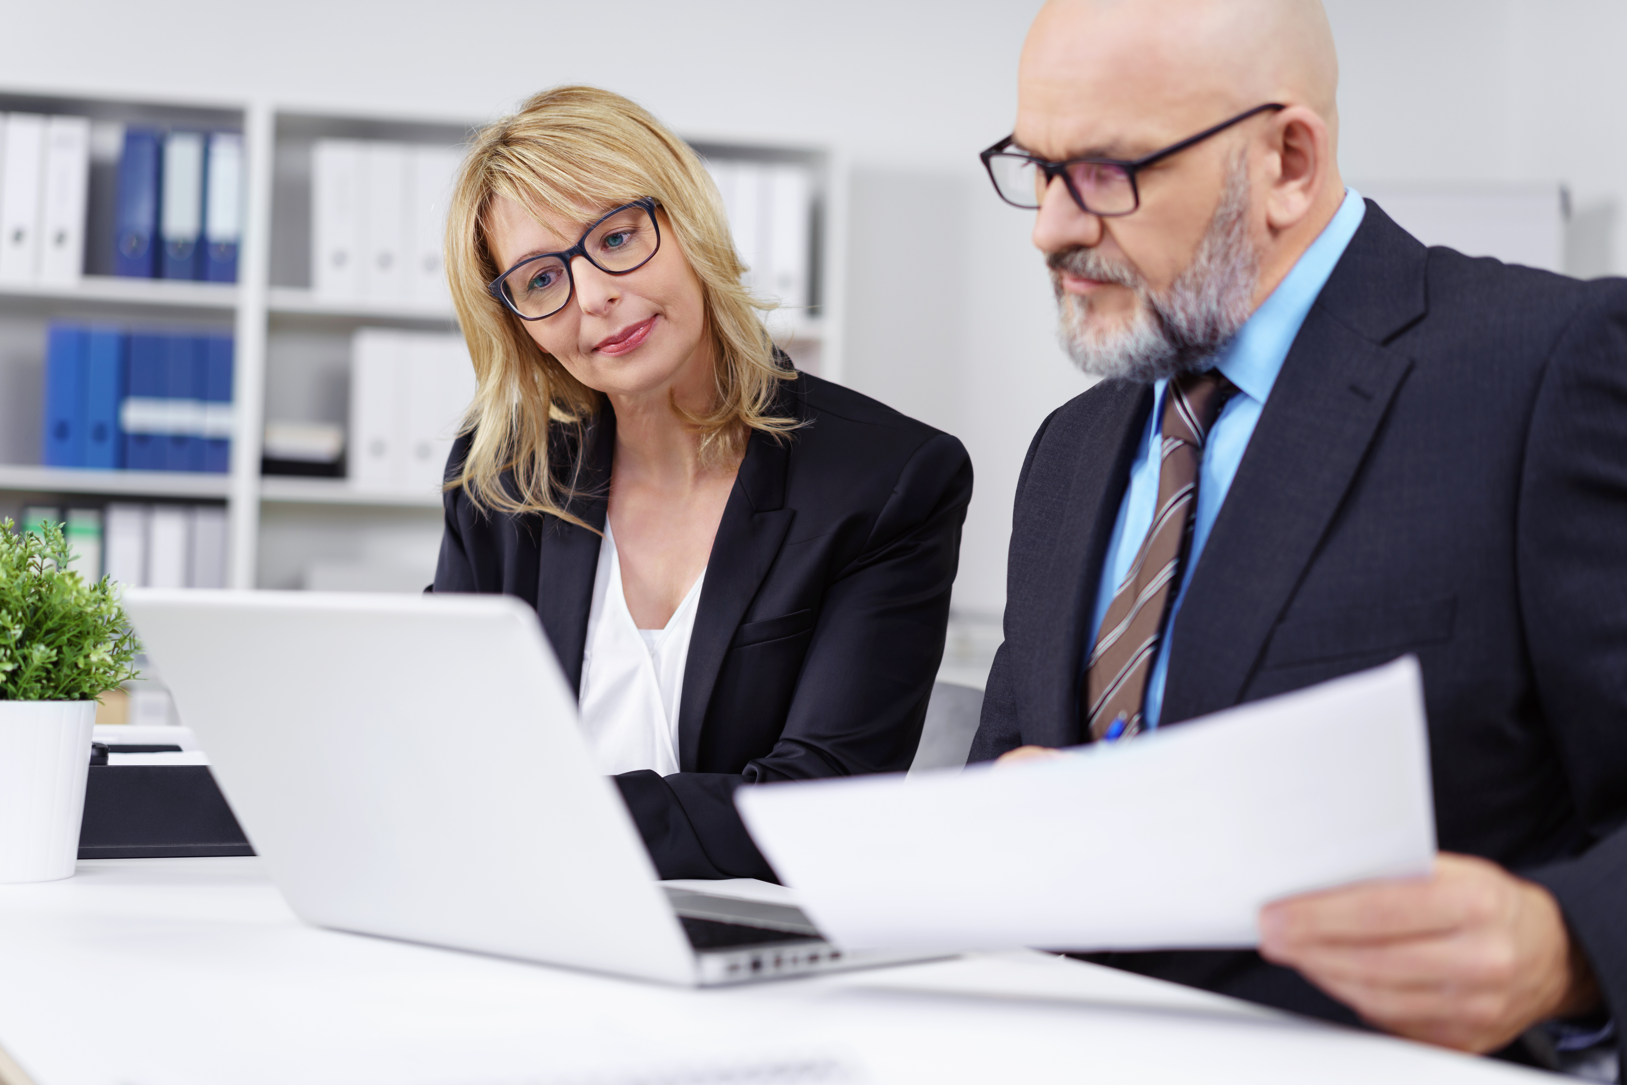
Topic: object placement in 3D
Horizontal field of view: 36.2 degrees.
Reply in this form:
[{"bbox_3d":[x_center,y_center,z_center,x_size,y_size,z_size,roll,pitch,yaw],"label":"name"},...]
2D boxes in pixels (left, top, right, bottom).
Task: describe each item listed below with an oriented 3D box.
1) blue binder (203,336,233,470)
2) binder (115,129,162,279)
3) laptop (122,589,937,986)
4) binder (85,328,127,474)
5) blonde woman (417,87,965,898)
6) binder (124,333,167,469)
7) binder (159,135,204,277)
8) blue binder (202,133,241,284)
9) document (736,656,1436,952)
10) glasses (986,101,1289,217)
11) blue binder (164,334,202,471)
[{"bbox_3d":[-1.257,-0.284,5.301,0.078,0.300,0.280,2,-2,-12],"label":"blue binder"},{"bbox_3d":[-1.413,-0.683,5.246,0.080,0.318,0.285,2,-2,-12],"label":"binder"},{"bbox_3d":[-0.150,0.134,1.415,0.325,0.199,0.366,0,-3,39],"label":"laptop"},{"bbox_3d":[-1.482,-0.288,5.253,0.078,0.300,0.280,2,-2,-12],"label":"binder"},{"bbox_3d":[-0.102,0.321,1.969,0.500,1.341,0.700,1,-2,16],"label":"blonde woman"},{"bbox_3d":[-1.403,-0.288,5.270,0.078,0.300,0.280,2,-2,-12],"label":"binder"},{"bbox_3d":[-1.325,-0.681,5.265,0.080,0.318,0.285,2,-2,-12],"label":"binder"},{"bbox_3d":[-1.244,-0.678,5.282,0.080,0.318,0.285,2,-2,-12],"label":"blue binder"},{"bbox_3d":[0.134,0.138,1.149,0.296,0.025,0.210,-8,-35,10],"label":"document"},{"bbox_3d":[0.199,-0.233,1.504,0.140,0.045,0.142,-27,25,-29],"label":"glasses"},{"bbox_3d":[-1.330,-0.287,5.286,0.078,0.300,0.280,2,-2,-12],"label":"blue binder"}]

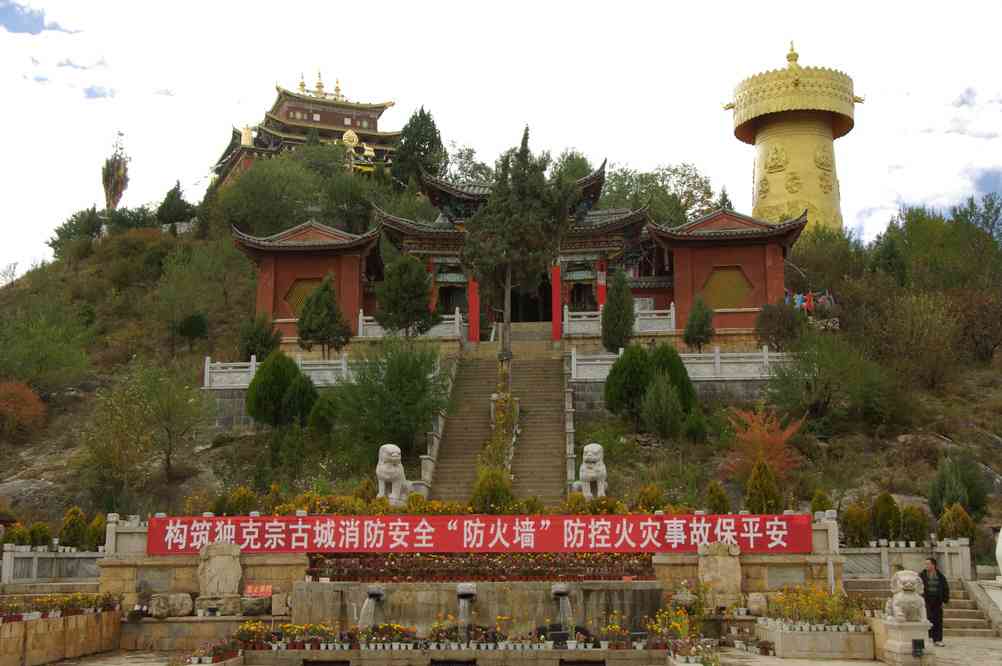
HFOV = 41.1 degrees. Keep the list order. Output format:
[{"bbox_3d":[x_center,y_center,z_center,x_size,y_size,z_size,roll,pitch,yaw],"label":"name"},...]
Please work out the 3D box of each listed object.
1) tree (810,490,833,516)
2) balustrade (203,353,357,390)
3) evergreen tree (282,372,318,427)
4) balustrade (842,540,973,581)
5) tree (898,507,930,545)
[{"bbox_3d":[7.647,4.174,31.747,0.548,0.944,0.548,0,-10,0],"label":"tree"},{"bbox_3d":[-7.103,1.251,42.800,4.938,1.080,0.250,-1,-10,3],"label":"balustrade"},{"bbox_3d":[-6.279,2.098,41.800,1.150,1.750,1.150,-1,-10,3],"label":"evergreen tree"},{"bbox_3d":[9.685,5.396,31.800,3.100,0.960,0.350,-1,-10,3],"label":"balustrade"},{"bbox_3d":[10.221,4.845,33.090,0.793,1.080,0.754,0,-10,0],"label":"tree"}]

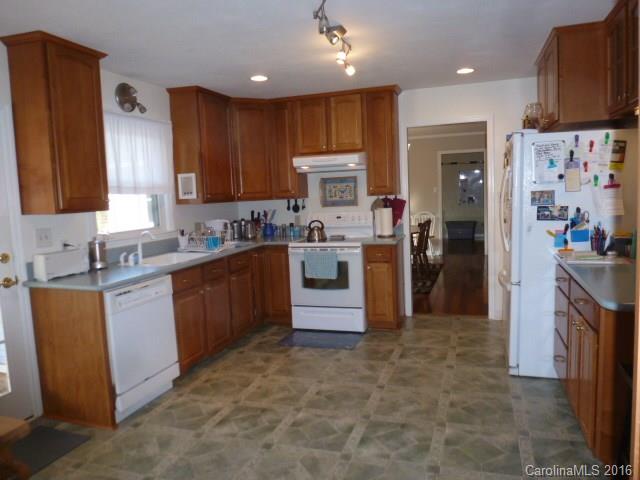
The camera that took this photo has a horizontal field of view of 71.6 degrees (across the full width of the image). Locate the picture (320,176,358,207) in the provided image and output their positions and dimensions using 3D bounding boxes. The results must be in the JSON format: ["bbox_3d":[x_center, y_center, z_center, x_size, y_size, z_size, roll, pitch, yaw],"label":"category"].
[{"bbox_3d":[0.214,-0.531,4.926,0.424,0.325,0.025,0,7,19],"label":"picture"}]

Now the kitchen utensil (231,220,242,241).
[{"bbox_3d":[-0.940,-0.110,4.970,0.110,0.213,0.110,0,7,19],"label":"kitchen utensil"}]

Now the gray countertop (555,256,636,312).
[{"bbox_3d":[1.685,0.223,2.343,0.625,0.040,1.385,0,7,19],"label":"gray countertop"}]

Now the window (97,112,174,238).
[{"bbox_3d":[-1.572,-0.547,3.762,0.100,1.015,0.970,-1,6,19],"label":"window"}]

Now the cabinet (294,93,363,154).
[{"bbox_3d":[0.159,-1.206,4.699,0.757,0.595,0.330,0,7,19],"label":"cabinet"}]

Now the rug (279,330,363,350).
[{"bbox_3d":[0.010,0.961,4.303,0.750,0.012,0.470,-1,6,19],"label":"rug"}]

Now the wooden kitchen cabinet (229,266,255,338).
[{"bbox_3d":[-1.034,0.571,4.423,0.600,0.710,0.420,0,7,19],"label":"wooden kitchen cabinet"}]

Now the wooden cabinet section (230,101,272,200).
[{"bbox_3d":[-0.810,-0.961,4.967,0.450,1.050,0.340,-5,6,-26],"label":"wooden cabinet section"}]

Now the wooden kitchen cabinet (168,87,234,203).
[{"bbox_3d":[-1.165,-0.900,4.458,0.331,1.062,0.615,-1,6,19],"label":"wooden kitchen cabinet"}]

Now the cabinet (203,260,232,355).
[{"bbox_3d":[-1.171,0.581,4.024,0.600,0.800,0.400,0,7,19],"label":"cabinet"}]

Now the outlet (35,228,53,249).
[{"bbox_3d":[-1.833,-0.012,2.954,0.012,0.126,0.114,-1,6,19],"label":"outlet"}]

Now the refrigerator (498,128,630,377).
[{"bbox_3d":[1.854,0.096,3.482,0.850,1.775,0.855,0,7,19],"label":"refrigerator"}]

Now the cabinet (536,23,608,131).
[{"bbox_3d":[2.018,-1.133,3.254,0.600,0.600,0.880,0,7,19],"label":"cabinet"}]

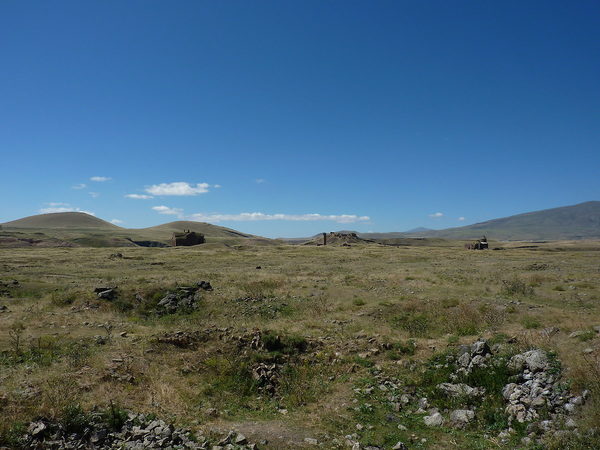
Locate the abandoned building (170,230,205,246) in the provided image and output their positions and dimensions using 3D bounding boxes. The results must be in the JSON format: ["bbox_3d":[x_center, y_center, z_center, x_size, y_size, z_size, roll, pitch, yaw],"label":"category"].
[{"bbox_3d":[-130.766,15.734,505.000,34.000,18.000,22.000,1,-2,-25],"label":"abandoned building"}]

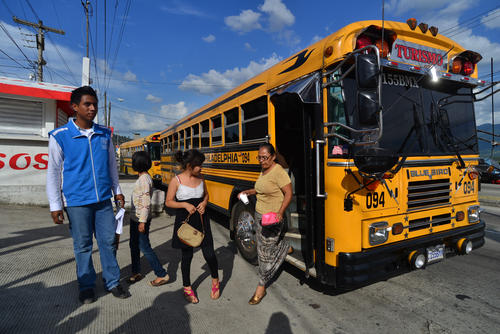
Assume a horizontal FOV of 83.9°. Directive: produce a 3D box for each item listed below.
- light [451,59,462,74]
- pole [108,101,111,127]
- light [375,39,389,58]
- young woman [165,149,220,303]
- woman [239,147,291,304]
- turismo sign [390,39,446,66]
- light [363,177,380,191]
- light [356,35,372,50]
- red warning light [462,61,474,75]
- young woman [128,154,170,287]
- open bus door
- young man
[{"bbox_3d":[2.289,-1.114,3.121,0.175,0.175,0.090,-2,2,-26],"label":"light"},{"bbox_3d":[-19.239,-4.223,38.000,0.260,9.470,0.260,-1,2,0],"label":"pole"},{"bbox_3d":[1.273,-1.138,2.680,0.170,0.170,0.090,-2,2,-26],"label":"light"},{"bbox_3d":[-0.559,0.568,2.700,0.500,1.480,0.390,-1,2,-25],"label":"young woman"},{"bbox_3d":[0.165,0.535,2.720,0.520,1.540,0.580,0,2,43],"label":"woman"},{"bbox_3d":[1.732,-1.124,2.811,0.950,0.210,0.040,-2,2,-26],"label":"turismo sign"},{"bbox_3d":[1.119,0.151,2.550,0.150,0.140,0.090,-2,2,-26],"label":"light"},{"bbox_3d":[1.063,-1.147,2.580,0.170,0.170,0.090,-2,2,-26],"label":"light"},{"bbox_3d":[2.502,-1.140,3.225,0.175,0.175,0.090,-2,2,-26],"label":"red warning light"},{"bbox_3d":[-1.096,0.551,3.000,0.460,1.460,0.400,-1,2,-15],"label":"young woman"},{"bbox_3d":[0.458,0.083,3.022,0.240,1.980,0.900,-2,2,-26],"label":"open bus door"},{"bbox_3d":[-1.331,0.225,2.270,0.370,1.740,0.560,2,3,41],"label":"young man"}]

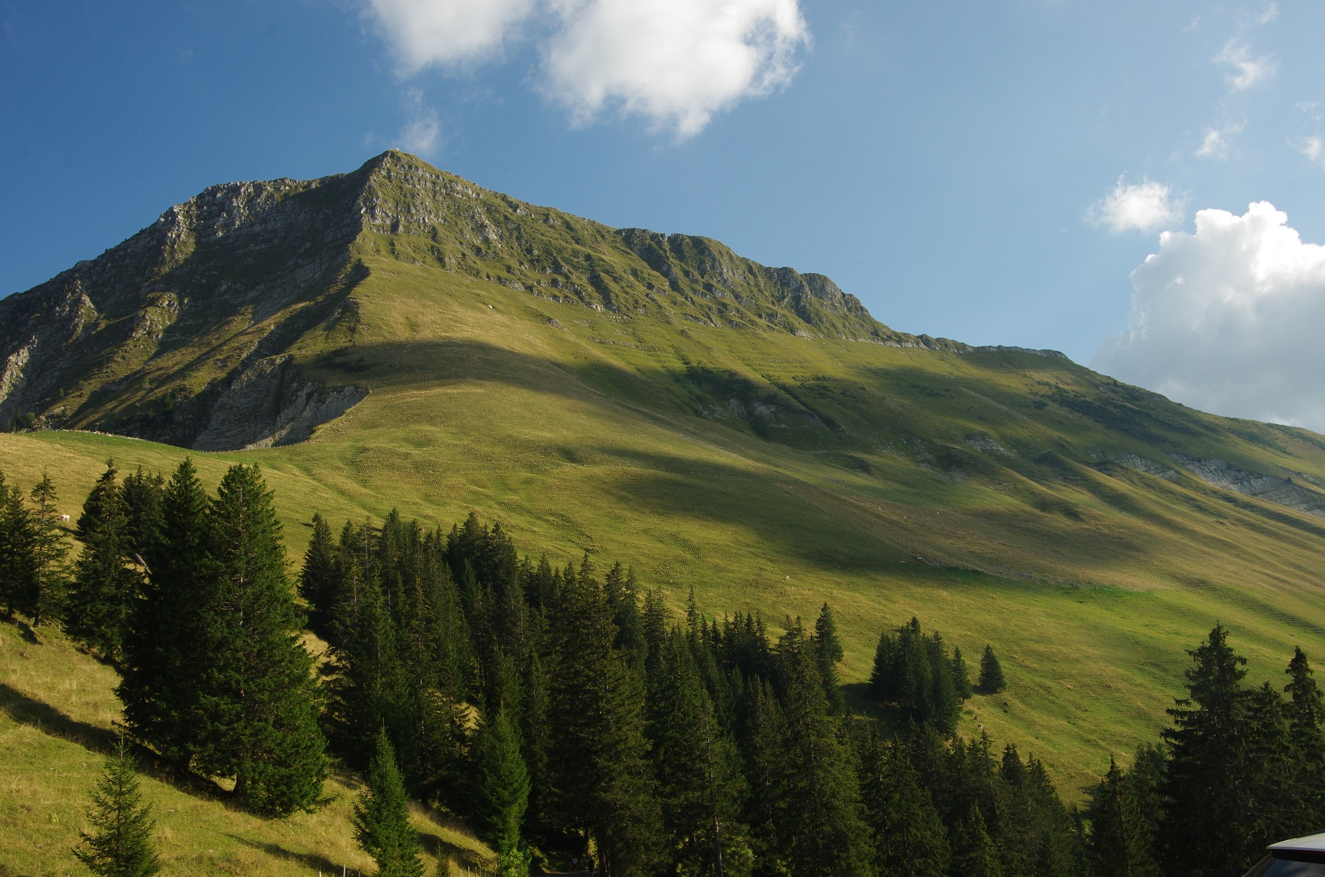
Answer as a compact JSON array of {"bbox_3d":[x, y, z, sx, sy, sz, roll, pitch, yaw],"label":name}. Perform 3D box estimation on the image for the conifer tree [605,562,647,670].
[{"bbox_3d":[-6.260,29.890,185.000,6.890,19.420,6.890,-4,-12,0],"label":"conifer tree"}]

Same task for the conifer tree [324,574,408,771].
[{"bbox_3d":[-29.800,23.690,115.000,7.650,20.380,7.650,-4,-12,0],"label":"conifer tree"}]

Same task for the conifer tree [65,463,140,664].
[{"bbox_3d":[-63.660,14.060,130.000,7.680,22.870,7.680,-4,-12,0],"label":"conifer tree"}]

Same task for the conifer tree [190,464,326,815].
[{"bbox_3d":[-30.450,14.650,86.000,9.480,26.040,9.480,-4,-12,0],"label":"conifer tree"}]

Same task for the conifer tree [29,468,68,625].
[{"bbox_3d":[-85.960,15.460,160.000,5.230,21.690,5.230,-4,-12,0],"label":"conifer tree"}]

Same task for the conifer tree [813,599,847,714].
[{"bbox_3d":[29.520,39.400,205.000,5.900,19.750,5.900,-4,-12,0],"label":"conifer tree"}]

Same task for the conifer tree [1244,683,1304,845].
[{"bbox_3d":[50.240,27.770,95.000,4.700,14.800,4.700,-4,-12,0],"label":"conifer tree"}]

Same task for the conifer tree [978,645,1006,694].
[{"bbox_3d":[67.660,47.620,235.000,5.790,10.010,5.790,-4,-12,0],"label":"conifer tree"}]

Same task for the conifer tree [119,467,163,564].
[{"bbox_3d":[-91.480,13.590,200.000,7.080,17.300,7.080,-4,-12,0],"label":"conifer tree"}]

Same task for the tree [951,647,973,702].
[{"bbox_3d":[60.650,48.070,232.000,4.520,11.130,4.520,-4,-12,0],"label":"tree"}]

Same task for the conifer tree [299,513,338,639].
[{"bbox_3d":[-49.000,19.100,162.000,5.880,17.160,5.880,-4,-12,0],"label":"conifer tree"}]

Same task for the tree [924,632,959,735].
[{"bbox_3d":[53.900,47.430,222.000,6.700,19.100,6.700,-4,-12,0],"label":"tree"}]

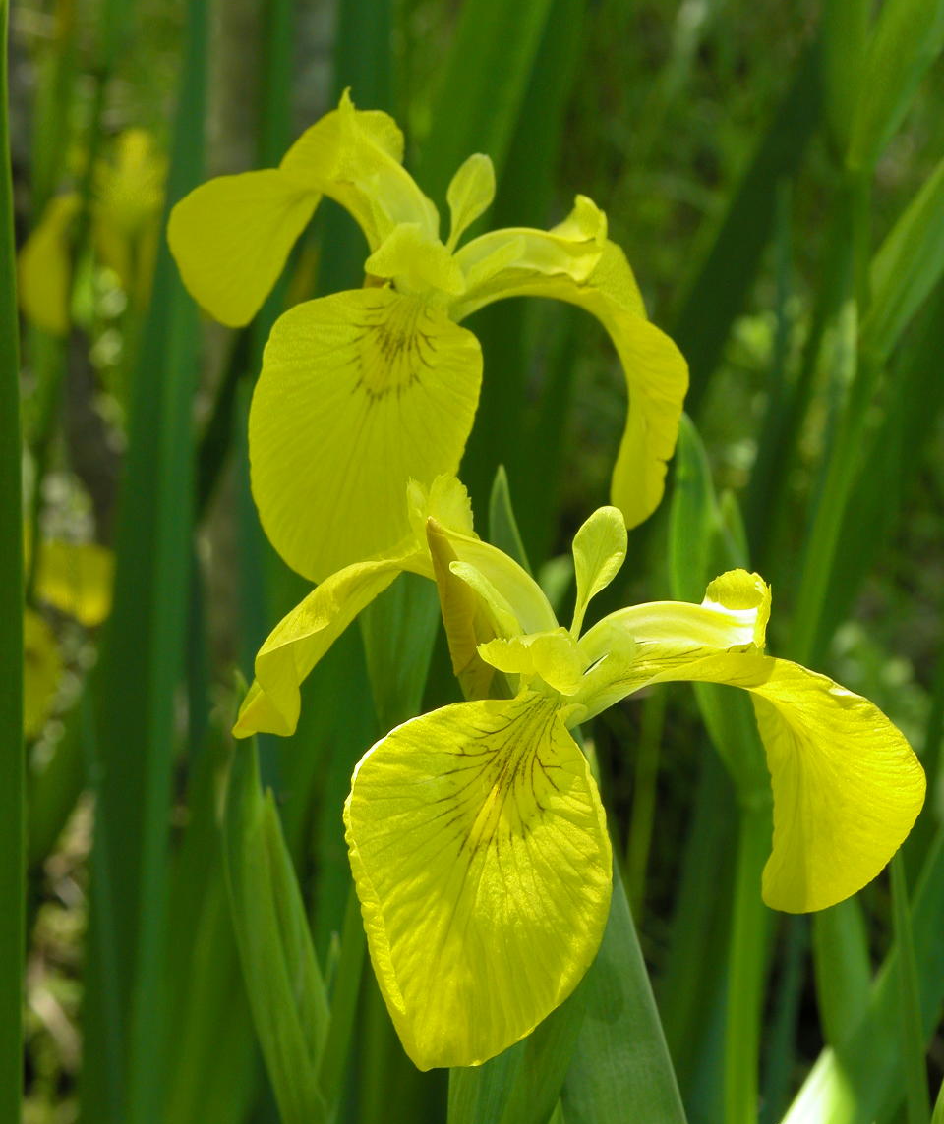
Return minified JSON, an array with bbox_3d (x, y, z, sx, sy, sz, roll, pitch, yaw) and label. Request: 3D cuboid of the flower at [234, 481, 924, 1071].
[{"bbox_3d":[0.016,0.031,0.850,0.099,0.076,0.086,4,17,13],"label":"flower"}]

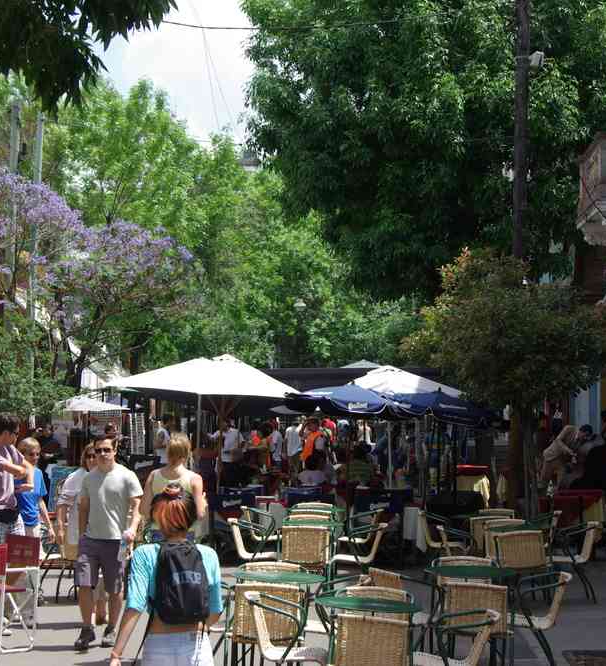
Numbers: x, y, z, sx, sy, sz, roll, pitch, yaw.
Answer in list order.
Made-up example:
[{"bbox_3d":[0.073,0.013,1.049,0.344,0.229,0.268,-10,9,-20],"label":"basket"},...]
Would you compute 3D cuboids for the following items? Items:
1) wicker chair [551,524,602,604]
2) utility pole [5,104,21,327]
[{"bbox_3d":[2.690,2.280,17.700,0.580,0.800,0.560,0,-2,2],"label":"wicker chair"},{"bbox_3d":[-6.597,-0.887,40.040,0.260,8.400,0.260,2,-2,0],"label":"utility pole"}]

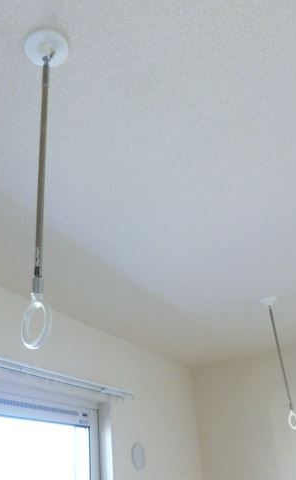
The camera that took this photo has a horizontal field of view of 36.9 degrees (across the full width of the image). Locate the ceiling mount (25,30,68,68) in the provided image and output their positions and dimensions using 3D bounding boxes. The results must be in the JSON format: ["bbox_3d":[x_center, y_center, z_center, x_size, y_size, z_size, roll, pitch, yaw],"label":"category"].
[{"bbox_3d":[-0.185,-0.342,0.806,0.079,0.025,0.079,-5,-29,0],"label":"ceiling mount"}]

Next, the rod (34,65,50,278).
[{"bbox_3d":[-0.163,-0.135,0.690,0.011,0.426,0.011,-6,-29,0],"label":"rod"}]

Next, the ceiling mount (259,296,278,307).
[{"bbox_3d":[0.558,0.289,2.042,0.079,0.025,0.079,-5,-29,0],"label":"ceiling mount"}]

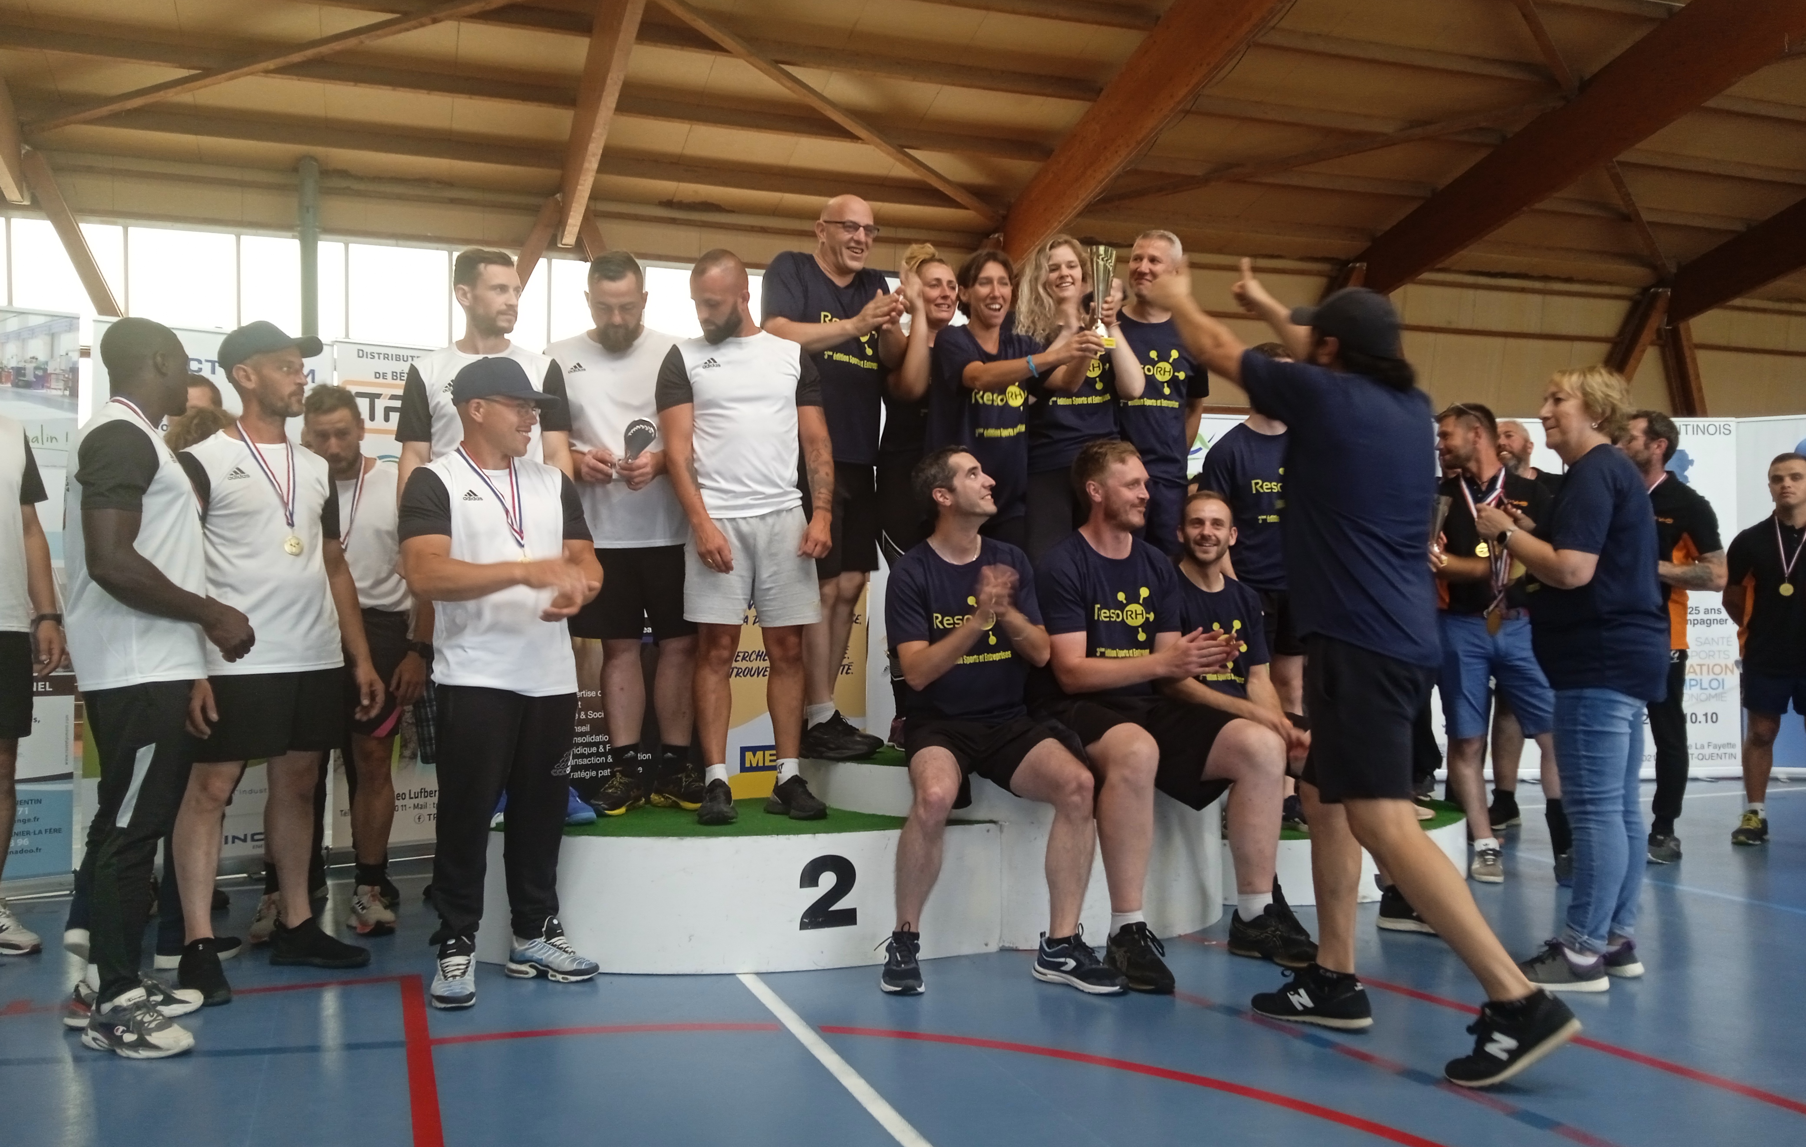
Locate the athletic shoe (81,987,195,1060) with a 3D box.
[{"bbox_3d":[-1.759,1.036,3.363,0.295,0.125,0.110,-1,-1,30],"label":"athletic shoe"}]

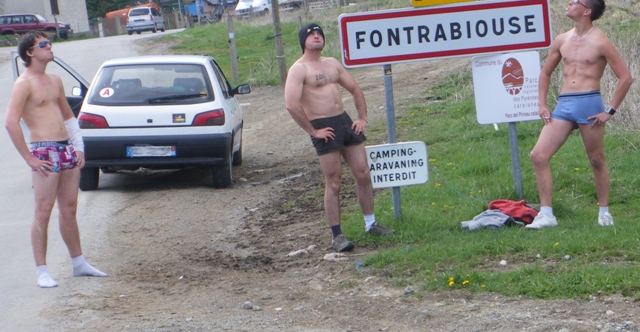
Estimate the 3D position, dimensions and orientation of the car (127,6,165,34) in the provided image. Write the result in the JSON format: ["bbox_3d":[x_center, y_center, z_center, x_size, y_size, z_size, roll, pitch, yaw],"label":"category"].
[{"bbox_3d":[-11.775,-9.880,100.500,1.820,1.720,4.500,-5,7,4],"label":"car"}]

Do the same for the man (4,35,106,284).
[{"bbox_3d":[-1.872,-0.052,10.350,0.500,1.760,0.560,-1,7,43],"label":"man"}]

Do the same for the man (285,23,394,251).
[{"bbox_3d":[0.117,-0.214,10.800,0.640,1.660,0.500,-8,6,-28],"label":"man"}]

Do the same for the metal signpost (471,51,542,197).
[{"bbox_3d":[1.484,-0.301,11.400,0.520,1.110,0.100,-5,6,11],"label":"metal signpost"}]

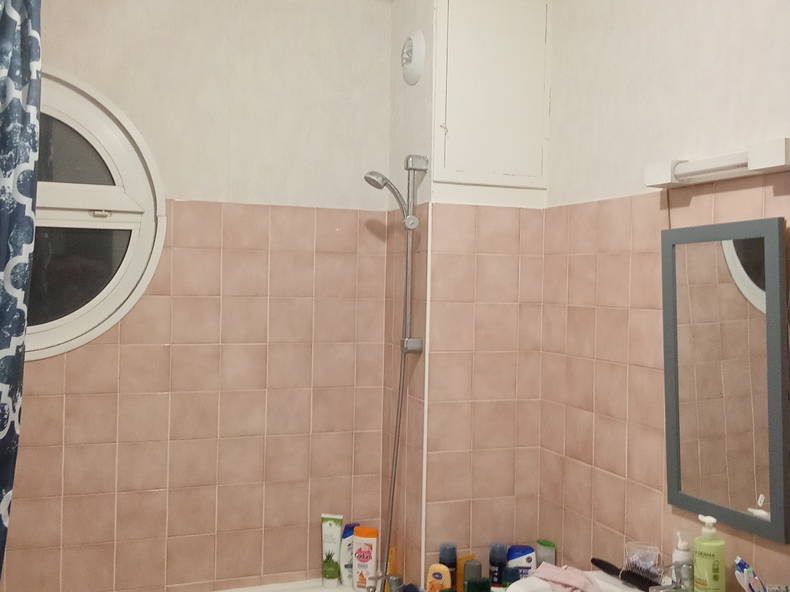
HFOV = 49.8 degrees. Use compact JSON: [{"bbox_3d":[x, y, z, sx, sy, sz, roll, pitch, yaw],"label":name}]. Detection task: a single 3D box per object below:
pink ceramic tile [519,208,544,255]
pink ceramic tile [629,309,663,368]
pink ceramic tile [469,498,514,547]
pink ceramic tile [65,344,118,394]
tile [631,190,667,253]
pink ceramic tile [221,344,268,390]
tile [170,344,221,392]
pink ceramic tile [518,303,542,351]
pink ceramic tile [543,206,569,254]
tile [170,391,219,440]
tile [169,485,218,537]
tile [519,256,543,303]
[{"bbox_3d":[0.427,-0.198,2.662,0.082,0.148,0.010,1,1,-21],"label":"pink ceramic tile"},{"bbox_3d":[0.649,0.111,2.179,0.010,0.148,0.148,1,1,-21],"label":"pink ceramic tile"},{"bbox_3d":[0.302,0.705,2.650,0.149,0.149,0.010,1,1,-21],"label":"pink ceramic tile"},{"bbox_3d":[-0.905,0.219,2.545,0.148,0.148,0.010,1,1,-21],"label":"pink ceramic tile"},{"bbox_3d":[0.664,-0.190,2.200,0.009,0.149,0.149,1,1,-21],"label":"tile"},{"bbox_3d":[-0.488,0.230,2.744,0.149,0.149,0.010,1,1,-21],"label":"pink ceramic tile"},{"bbox_3d":[-0.637,0.228,2.716,0.150,0.150,0.010,1,1,-21],"label":"tile"},{"bbox_3d":[0.426,0.101,2.696,0.083,0.150,0.010,1,1,-21],"label":"pink ceramic tile"},{"bbox_3d":[0.505,-0.199,2.637,0.010,0.149,0.146,1,1,-21],"label":"pink ceramic tile"},{"bbox_3d":[-0.627,0.373,2.661,0.150,0.149,0.010,1,1,-21],"label":"tile"},{"bbox_3d":[-0.647,0.687,2.720,0.150,0.150,0.010,1,1,-21],"label":"tile"},{"bbox_3d":[0.431,-0.054,2.708,0.084,0.150,0.010,1,1,-21],"label":"tile"}]

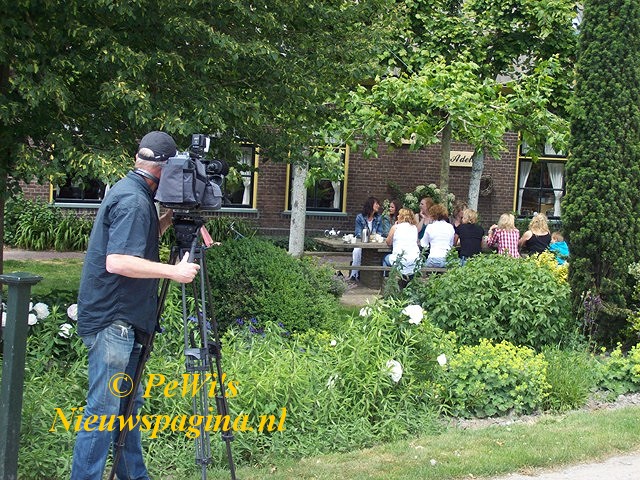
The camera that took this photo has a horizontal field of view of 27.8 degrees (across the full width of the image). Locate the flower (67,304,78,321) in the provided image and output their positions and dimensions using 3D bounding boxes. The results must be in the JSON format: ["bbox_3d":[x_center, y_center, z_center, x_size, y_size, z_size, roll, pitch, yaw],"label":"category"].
[{"bbox_3d":[-1.552,0.459,8.200,0.105,0.105,0.100,3,3,0],"label":"flower"}]

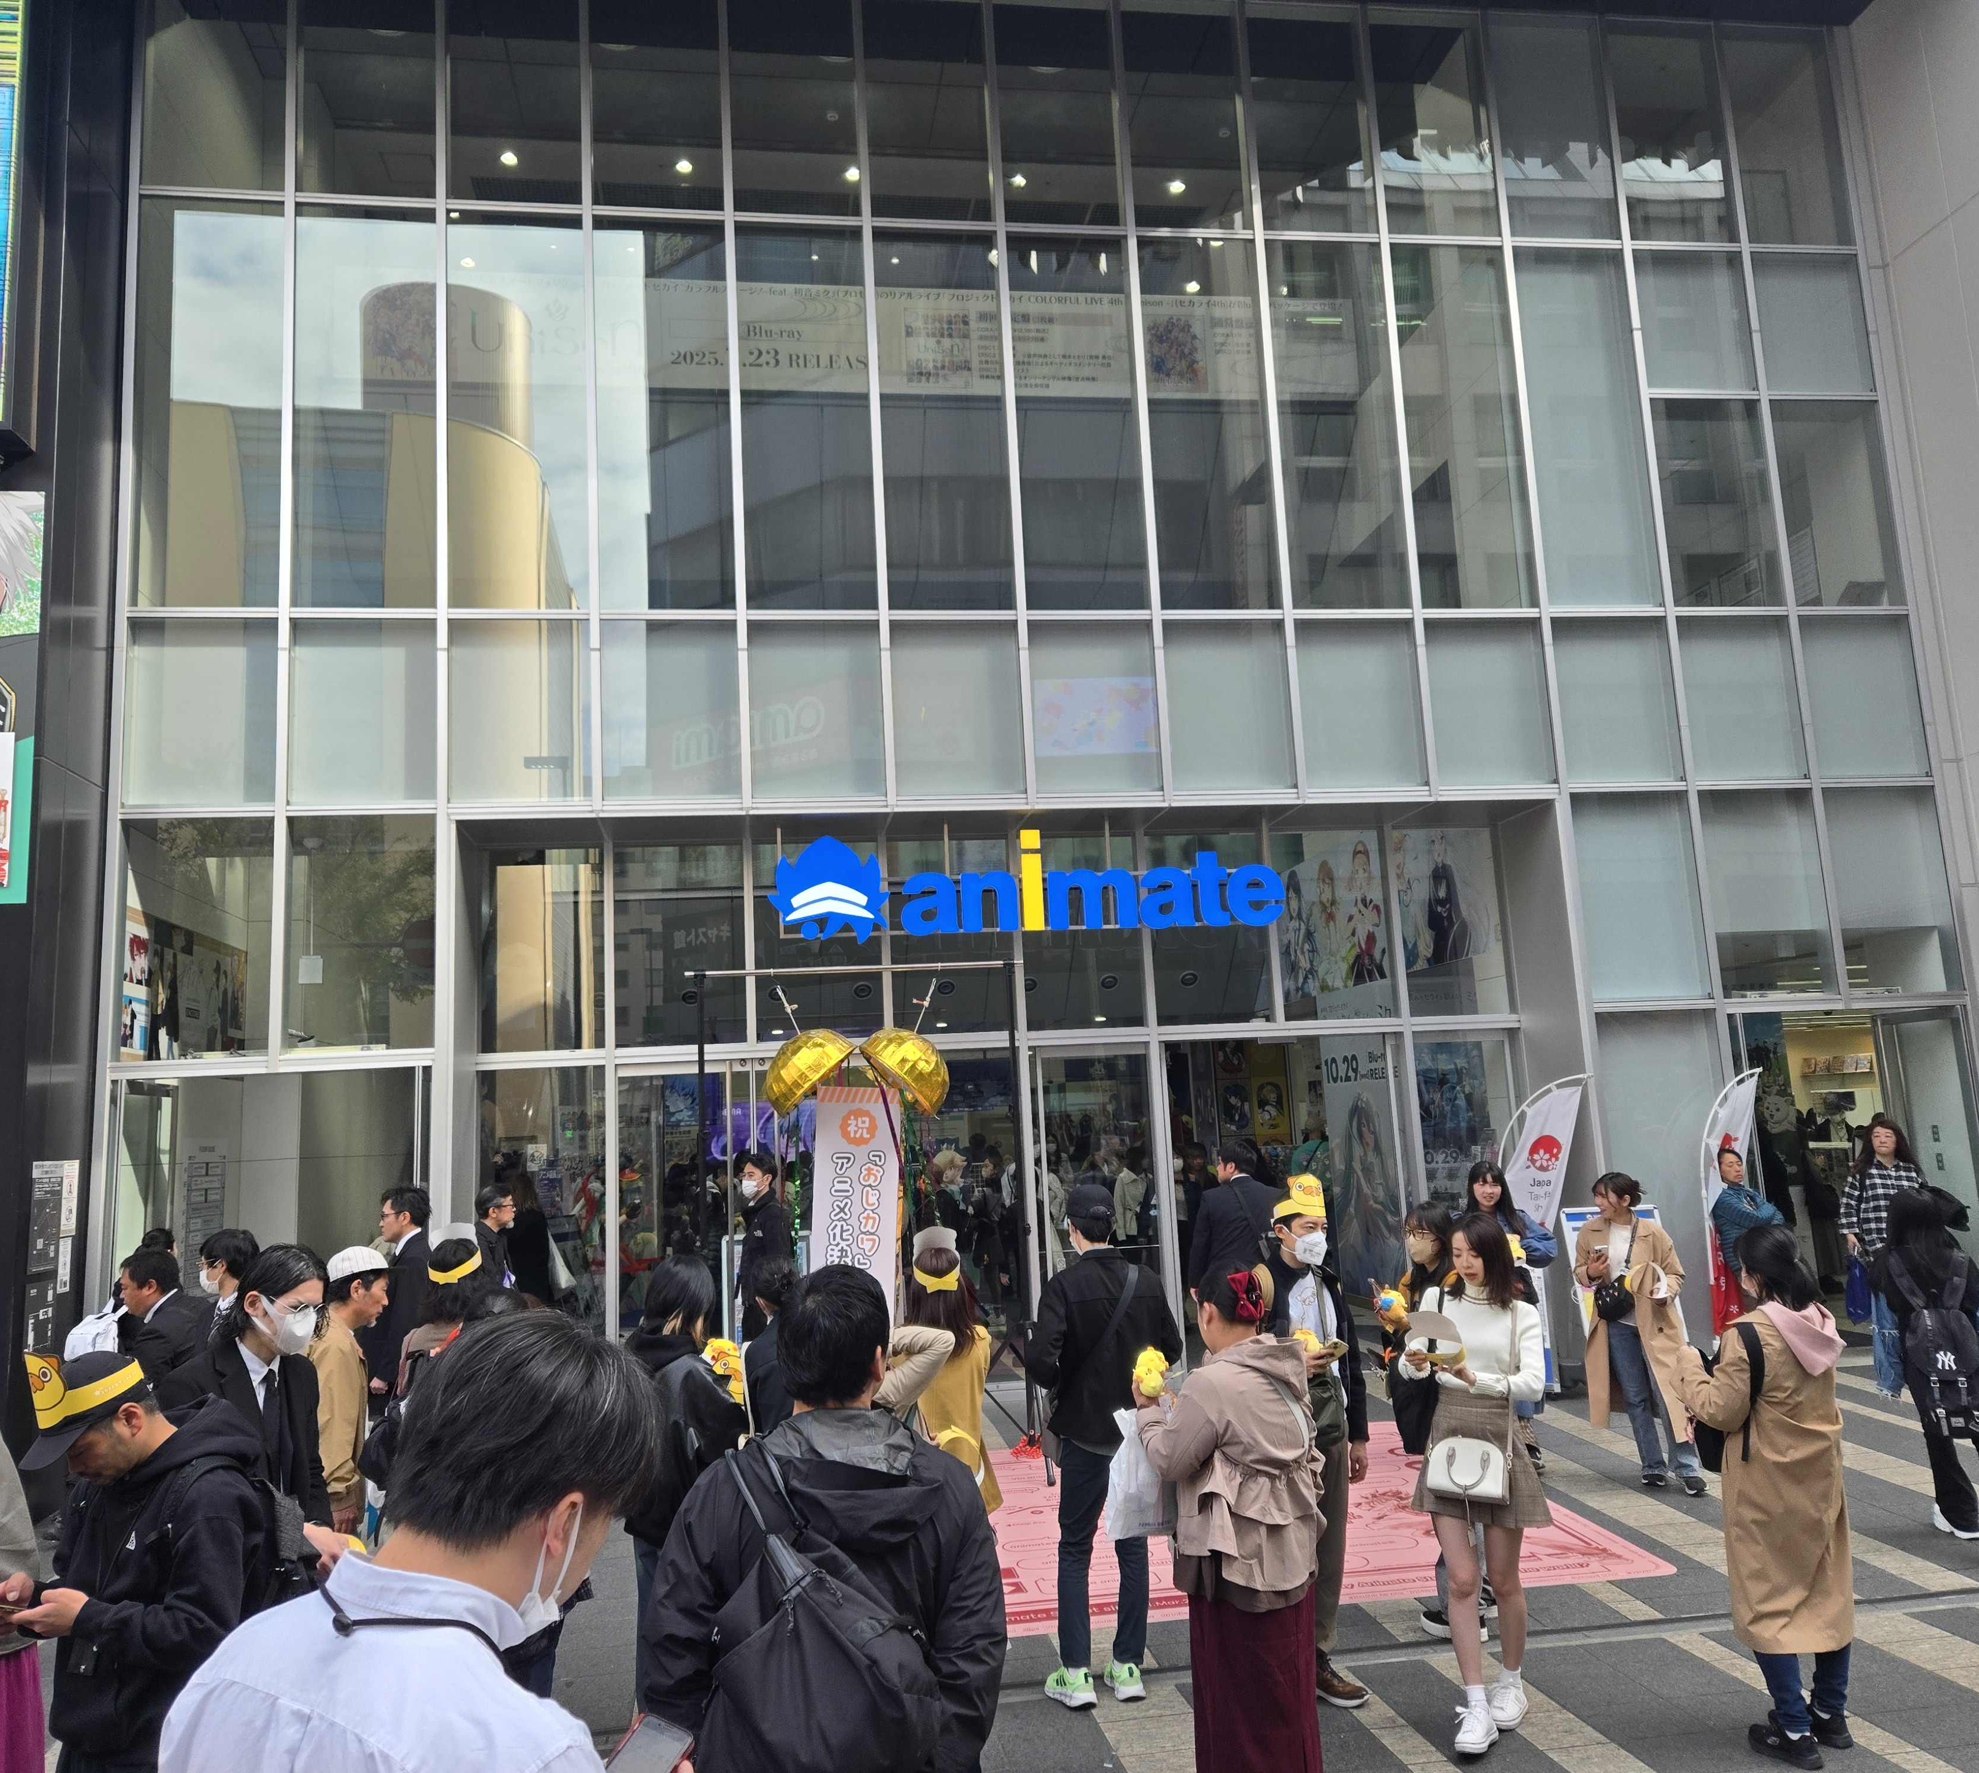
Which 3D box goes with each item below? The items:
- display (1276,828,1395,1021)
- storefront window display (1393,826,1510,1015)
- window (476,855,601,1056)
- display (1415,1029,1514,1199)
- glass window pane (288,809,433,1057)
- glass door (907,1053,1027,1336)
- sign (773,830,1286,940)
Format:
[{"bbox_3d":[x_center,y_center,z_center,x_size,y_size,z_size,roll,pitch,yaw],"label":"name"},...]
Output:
[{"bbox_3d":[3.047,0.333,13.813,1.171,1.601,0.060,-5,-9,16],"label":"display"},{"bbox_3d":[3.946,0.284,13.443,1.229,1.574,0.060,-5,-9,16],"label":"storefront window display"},{"bbox_3d":[-3.349,0.479,11.658,0.877,1.517,0.100,-2,-9,-9],"label":"window"},{"bbox_3d":[3.879,1.959,12.959,0.836,1.426,0.050,-3,-9,3],"label":"display"},{"bbox_3d":[-4.207,0.312,10.510,0.968,1.594,0.080,-2,-9,-8],"label":"glass window pane"},{"bbox_3d":[-0.180,2.413,11.482,0.990,2.440,0.080,-2,-9,-9],"label":"glass door"},{"bbox_3d":[0.325,-0.017,11.723,3.910,0.822,0.140,-2,-9,-9],"label":"sign"}]

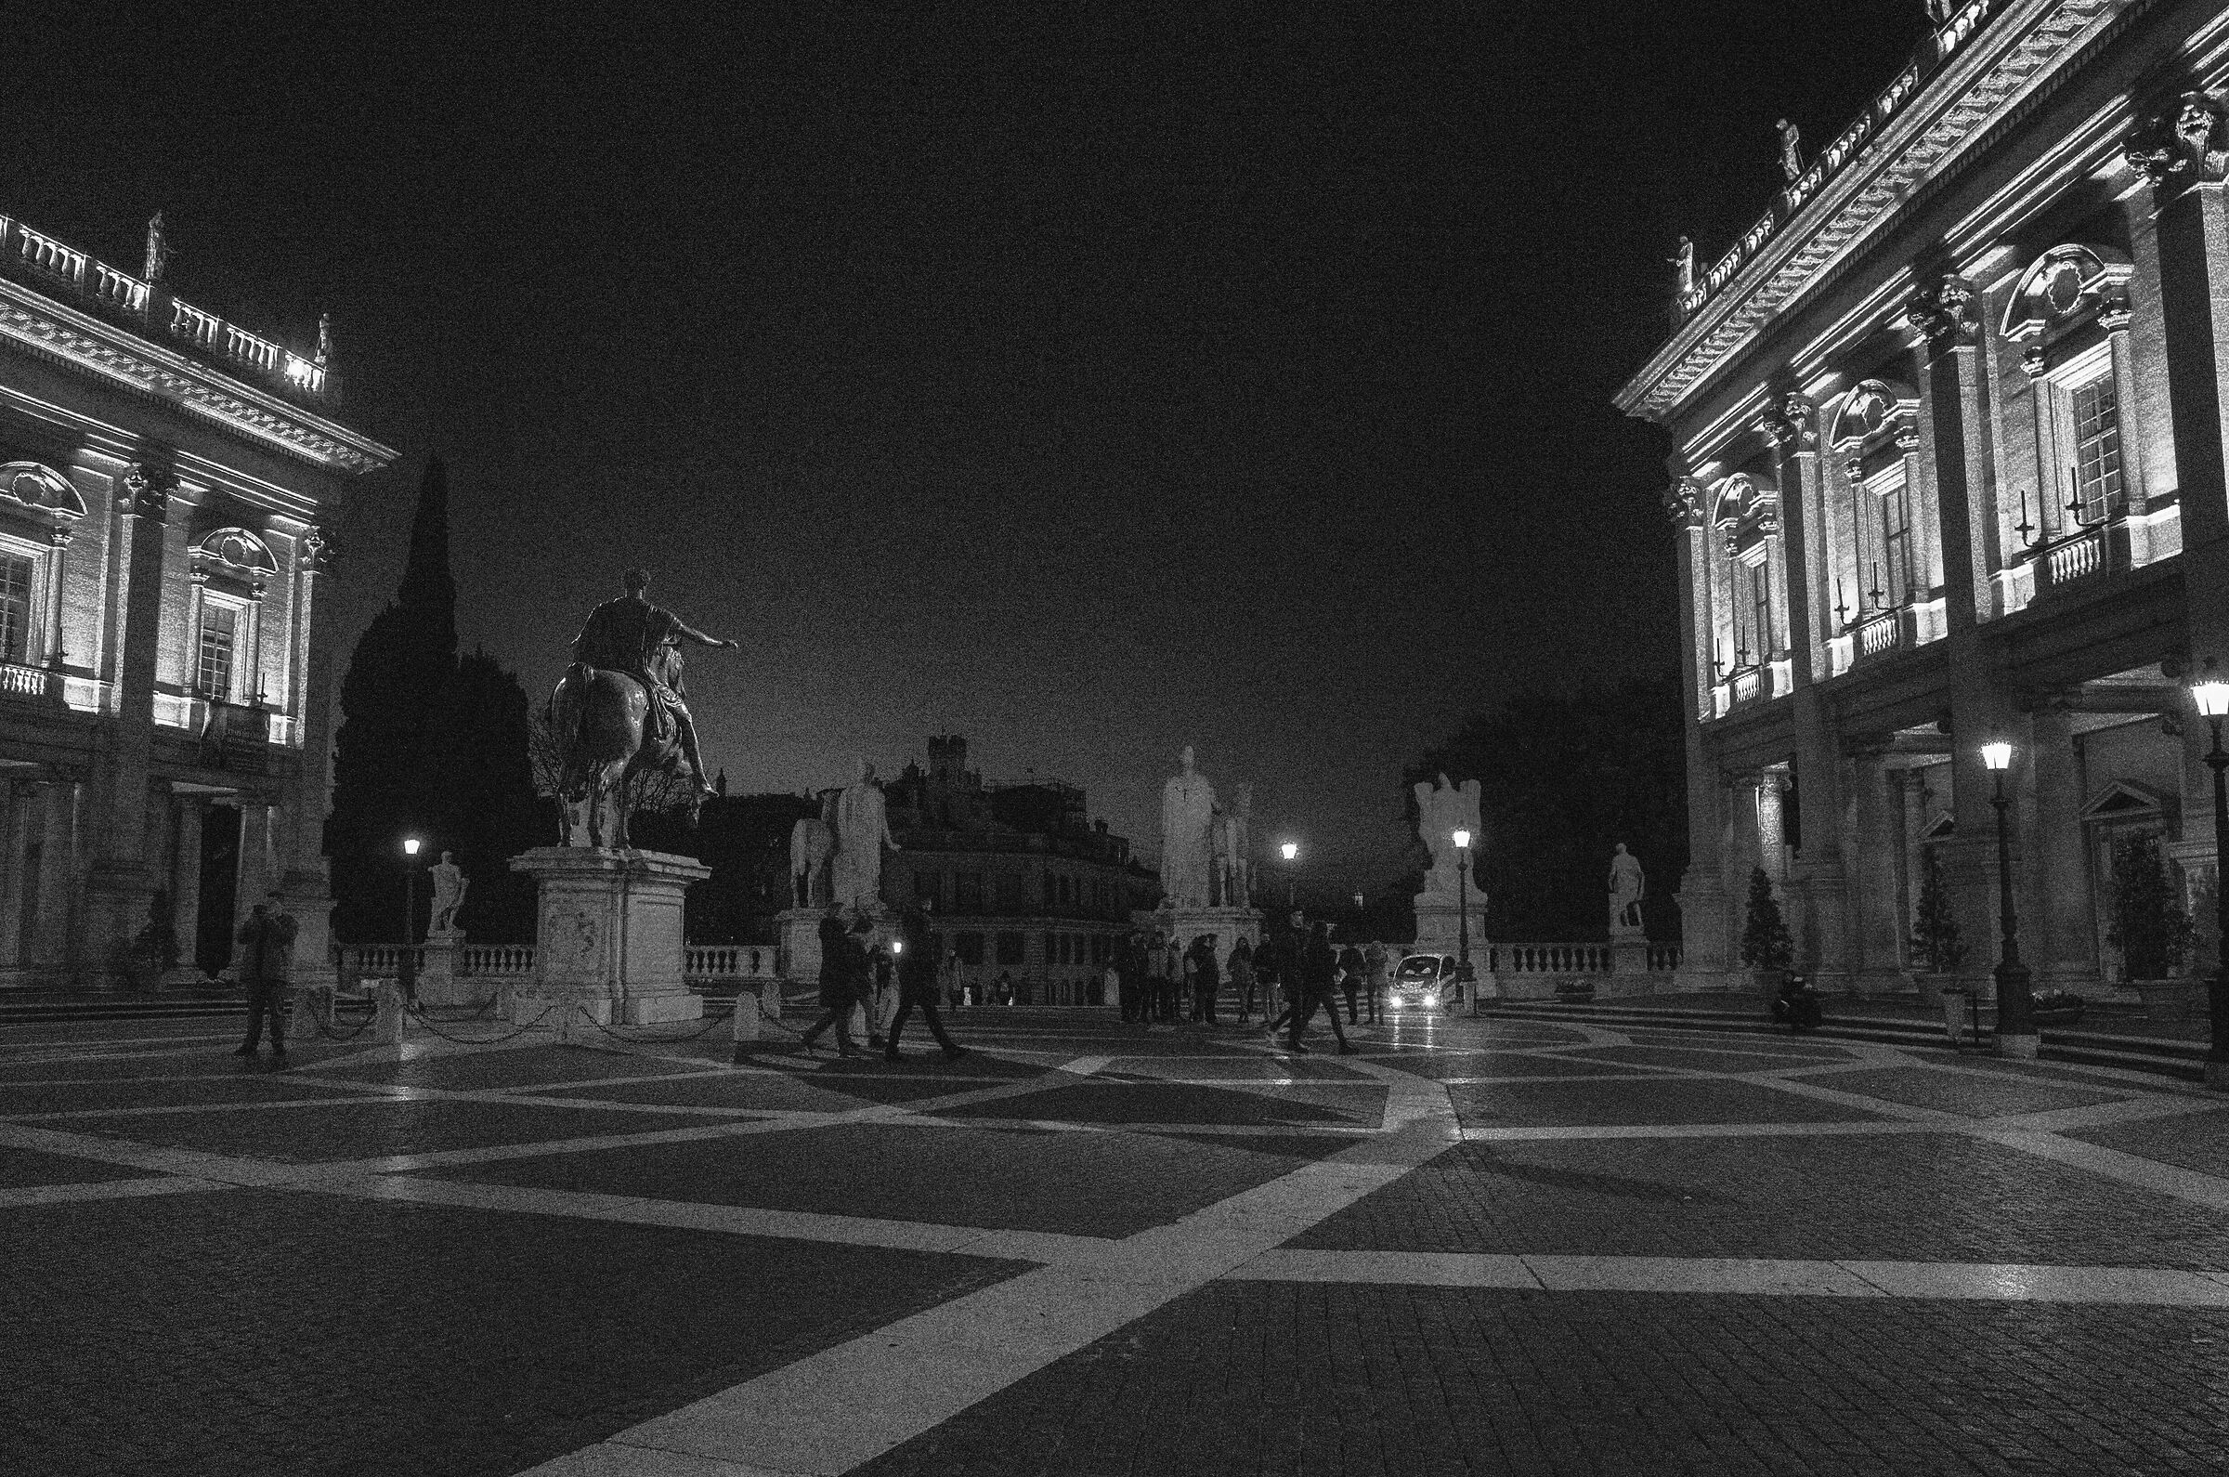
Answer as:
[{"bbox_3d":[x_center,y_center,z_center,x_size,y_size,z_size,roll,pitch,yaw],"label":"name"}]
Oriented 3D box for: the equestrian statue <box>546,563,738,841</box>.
[{"bbox_3d":[-6.953,-0.346,25.119,2.250,4.200,3.500,-1,-7,6],"label":"equestrian statue"}]

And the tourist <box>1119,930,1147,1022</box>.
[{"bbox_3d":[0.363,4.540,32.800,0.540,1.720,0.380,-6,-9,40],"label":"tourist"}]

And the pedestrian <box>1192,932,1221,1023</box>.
[{"bbox_3d":[1.744,4.559,32.700,0.380,1.700,0.520,4,-8,-30],"label":"pedestrian"}]

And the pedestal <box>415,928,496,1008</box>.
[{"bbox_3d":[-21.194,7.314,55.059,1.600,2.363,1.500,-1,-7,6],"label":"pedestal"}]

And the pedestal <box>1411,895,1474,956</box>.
[{"bbox_3d":[10.177,6.282,52.263,2.400,3.029,2.100,-1,-7,6],"label":"pedestal"}]

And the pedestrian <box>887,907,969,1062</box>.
[{"bbox_3d":[-2.064,2.622,18.900,0.800,1.760,0.560,0,-7,-4],"label":"pedestrian"}]

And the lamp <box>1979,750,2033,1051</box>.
[{"bbox_3d":[13.177,2.336,25.500,0.620,4.750,0.620,-1,-7,5],"label":"lamp"}]

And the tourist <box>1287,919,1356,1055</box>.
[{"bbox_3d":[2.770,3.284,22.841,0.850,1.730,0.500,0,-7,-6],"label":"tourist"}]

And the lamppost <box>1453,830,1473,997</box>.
[{"bbox_3d":[8.759,4.499,43.412,0.500,4.456,0.500,-1,-7,6],"label":"lamppost"}]

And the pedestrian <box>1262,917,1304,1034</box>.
[{"bbox_3d":[2.257,3.107,22.314,0.850,1.780,0.500,0,-7,-3],"label":"pedestrian"}]

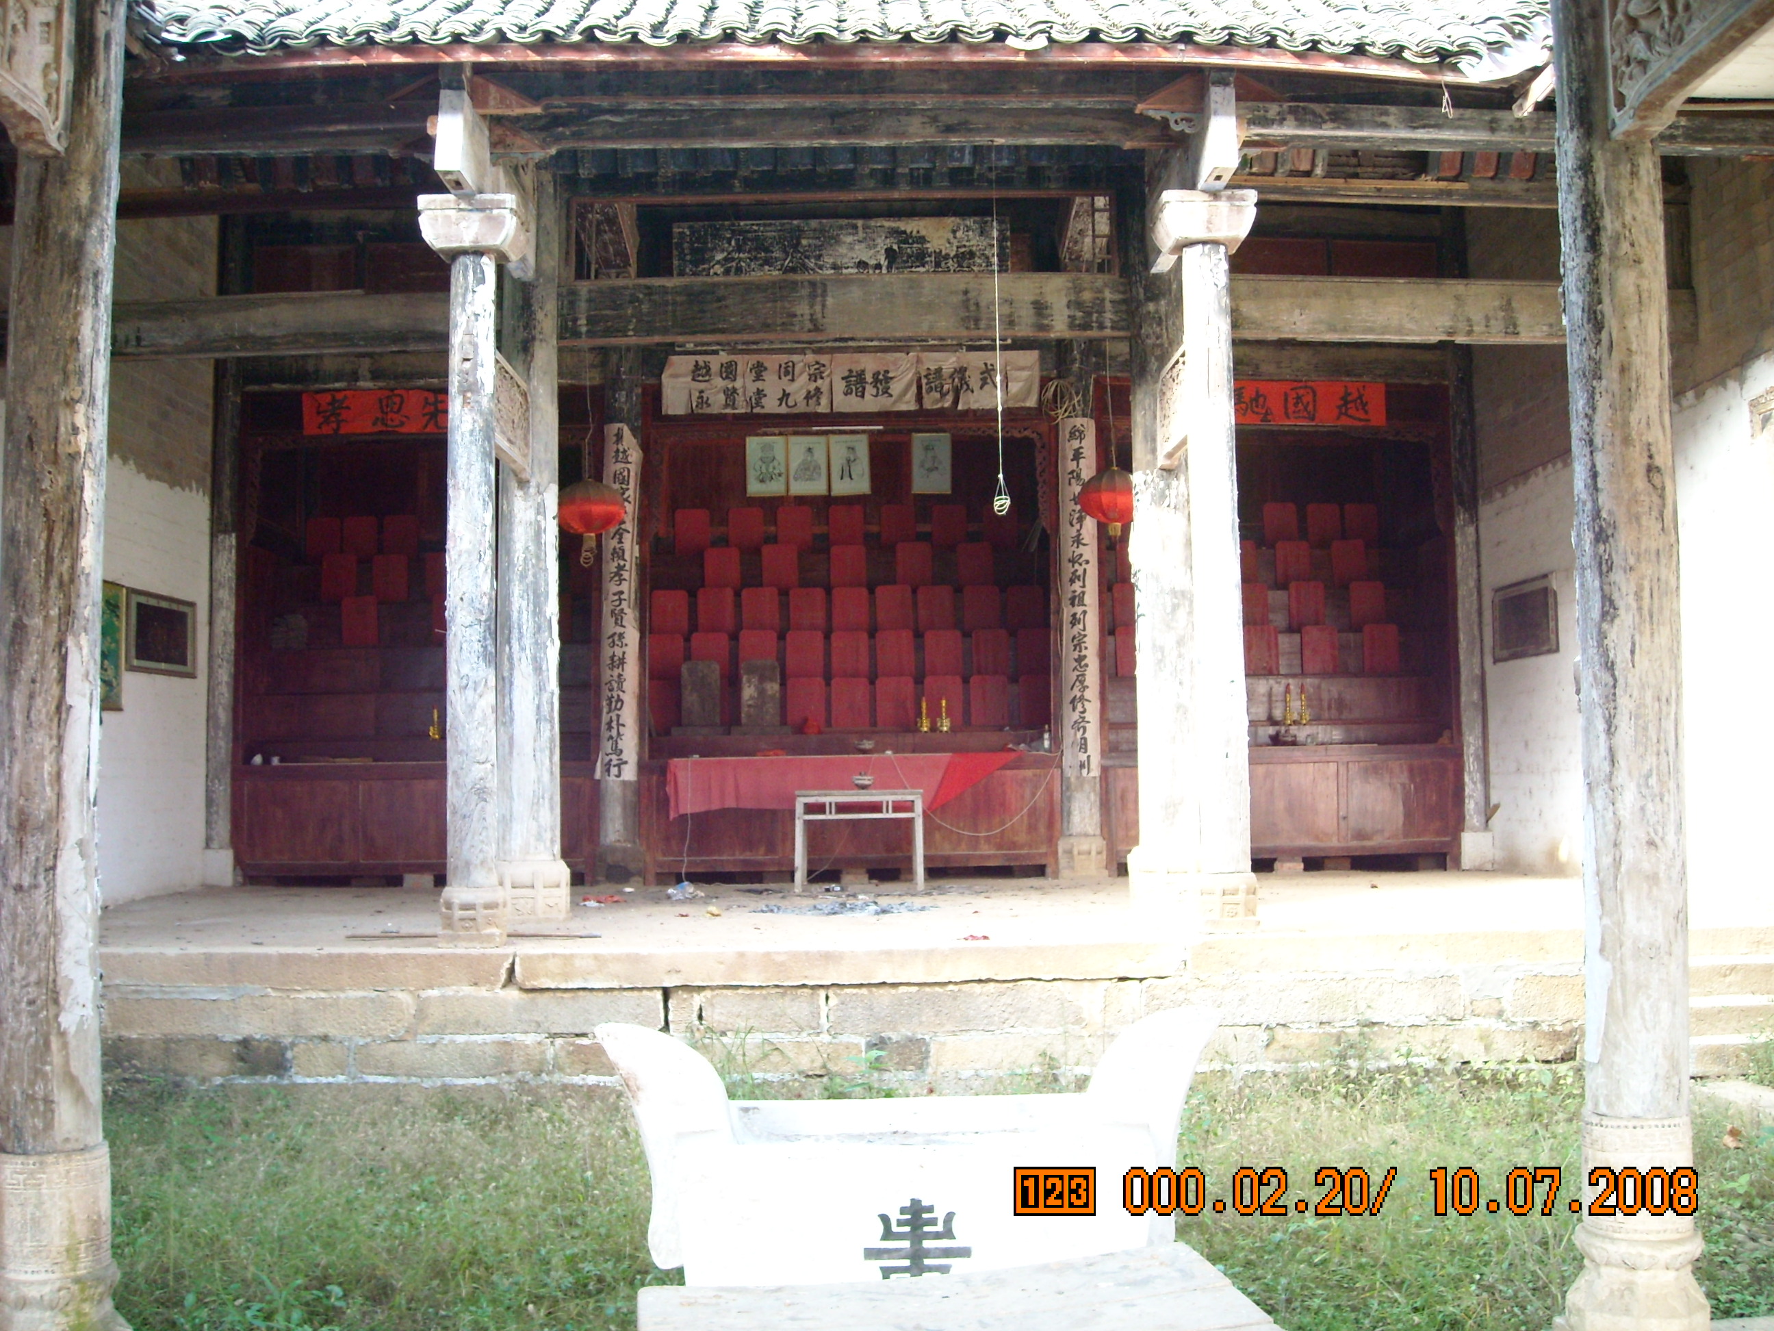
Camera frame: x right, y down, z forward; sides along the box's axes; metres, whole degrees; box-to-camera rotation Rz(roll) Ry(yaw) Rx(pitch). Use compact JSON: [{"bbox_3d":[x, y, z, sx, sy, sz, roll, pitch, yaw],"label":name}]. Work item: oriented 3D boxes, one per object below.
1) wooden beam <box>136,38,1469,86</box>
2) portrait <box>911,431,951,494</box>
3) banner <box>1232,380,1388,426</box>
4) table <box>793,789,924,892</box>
[{"bbox_3d":[-0.377,-2.980,8.866,6.780,0.180,0.100,-1,-4,-1],"label":"wooden beam"},{"bbox_3d":[0.404,-1.826,16.262,0.351,0.561,0.030,-1,-4,-1],"label":"portrait"},{"bbox_3d":[3.532,-2.355,16.147,1.941,0.398,0.031,-1,-4,-1],"label":"banner"},{"bbox_3d":[-0.223,1.417,14.665,1.015,0.789,1.025,-1,-4,-1],"label":"table"}]

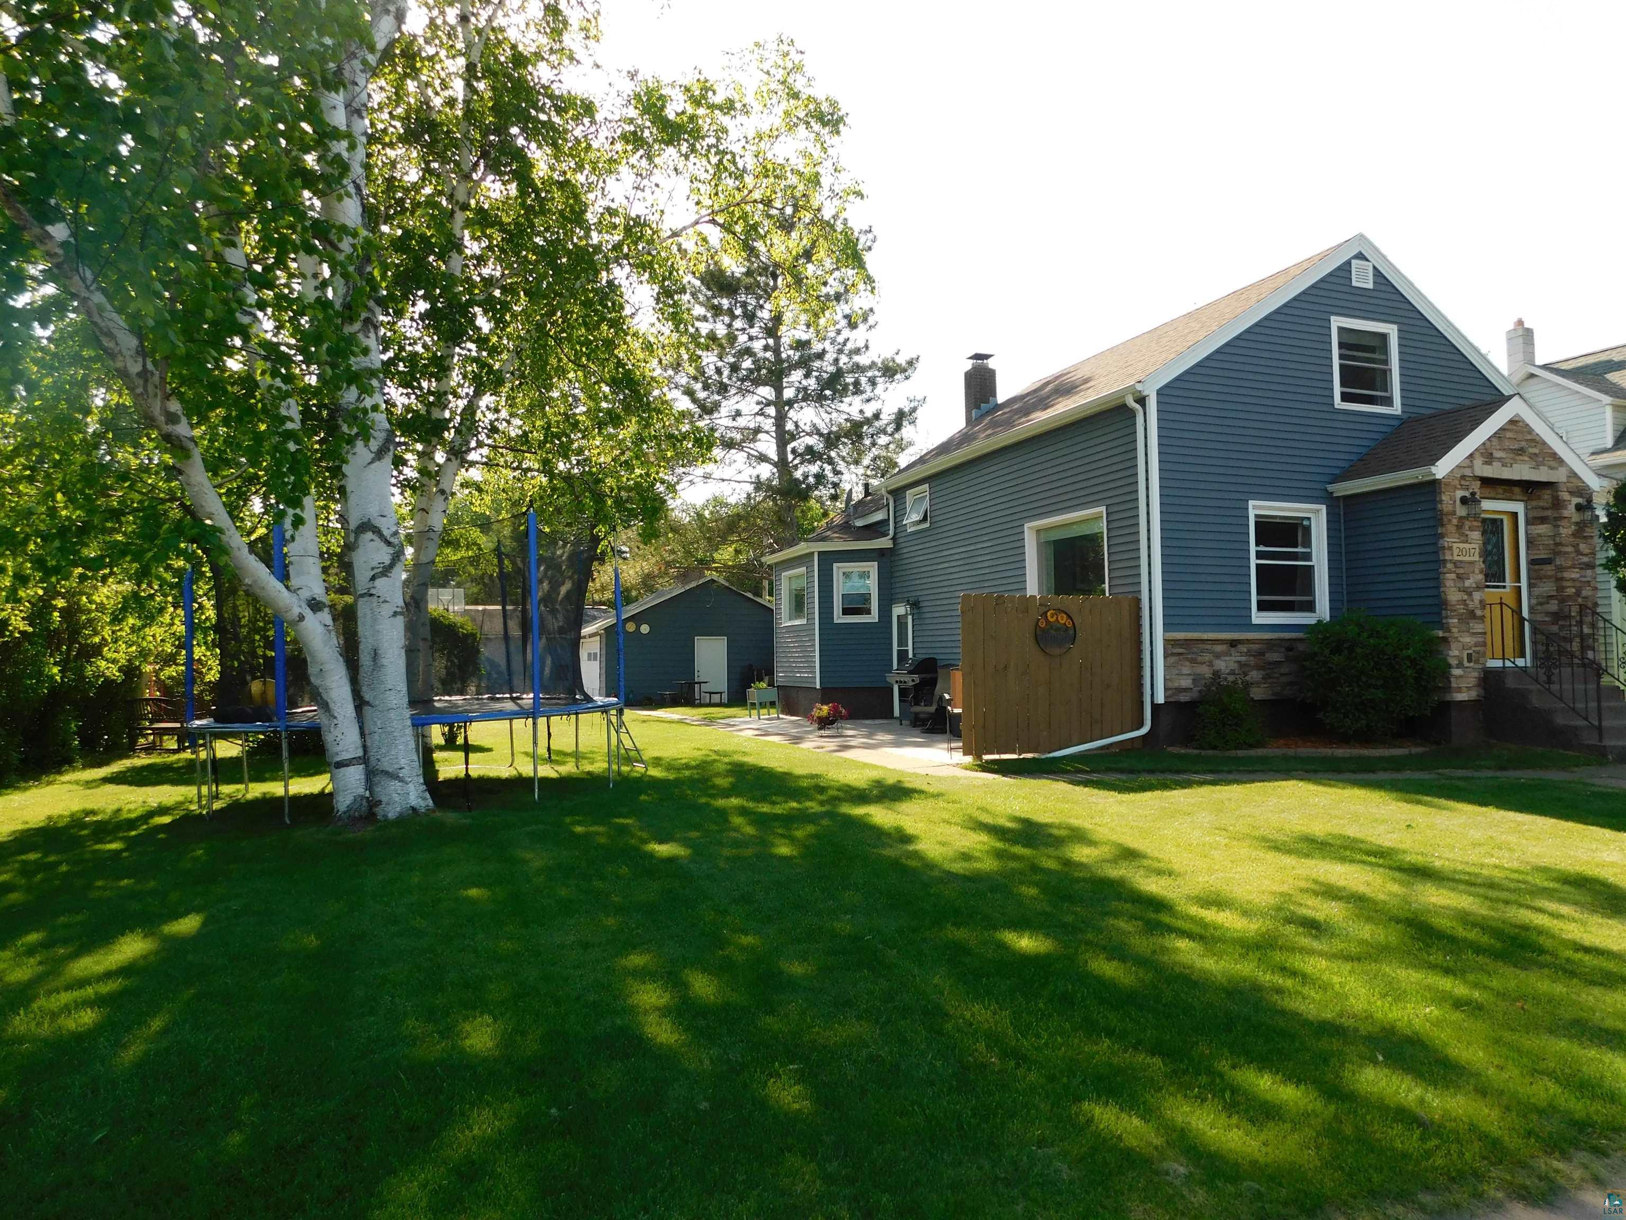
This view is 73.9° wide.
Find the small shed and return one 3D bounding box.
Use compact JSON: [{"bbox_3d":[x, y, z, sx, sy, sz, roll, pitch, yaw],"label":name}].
[{"bbox_3d":[-4.240,1.071,36.598,7.300,3.950,7.000,1,-3,-21],"label":"small shed"}]

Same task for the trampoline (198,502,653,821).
[{"bbox_3d":[-4.346,0.542,11.929,4.550,2.800,4.500,0,-2,-20],"label":"trampoline"}]

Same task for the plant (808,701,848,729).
[{"bbox_3d":[0.212,1.490,15.000,0.570,0.460,0.550,0,-3,1],"label":"plant"}]

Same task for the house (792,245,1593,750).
[{"bbox_3d":[5.091,-1.425,17.706,8.650,6.580,11.500,1,-3,-21],"label":"house"}]

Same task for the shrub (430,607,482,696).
[{"bbox_3d":[-5.787,1.048,17.300,1.150,2.150,1.150,1,-3,-18],"label":"shrub"}]

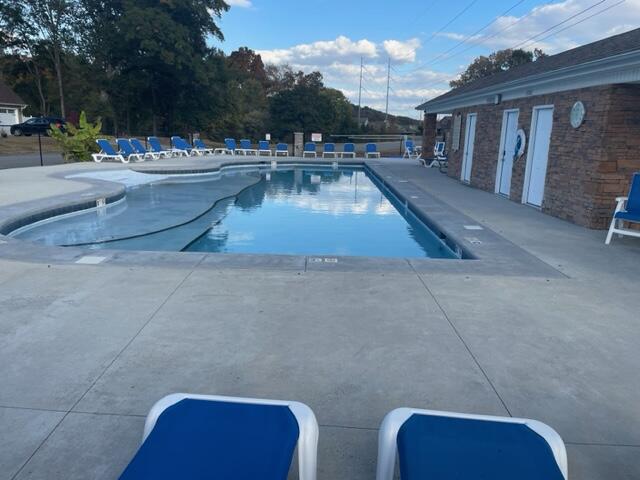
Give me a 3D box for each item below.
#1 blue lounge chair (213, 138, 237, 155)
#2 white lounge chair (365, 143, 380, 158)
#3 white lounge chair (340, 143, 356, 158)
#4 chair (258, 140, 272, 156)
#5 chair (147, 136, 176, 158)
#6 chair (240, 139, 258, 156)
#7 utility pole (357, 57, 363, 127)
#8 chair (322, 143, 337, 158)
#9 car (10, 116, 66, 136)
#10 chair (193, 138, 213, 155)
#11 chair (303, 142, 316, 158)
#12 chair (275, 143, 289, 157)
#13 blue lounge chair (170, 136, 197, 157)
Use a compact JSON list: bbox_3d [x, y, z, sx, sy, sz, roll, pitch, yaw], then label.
[{"bbox_3d":[-4.578,-4.821,25.156,0.700,0.800,1.850,-7,15,-31],"label":"blue lounge chair"},{"bbox_3d":[2.868,-4.834,26.148,0.700,0.760,1.850,2,13,0],"label":"white lounge chair"},{"bbox_3d":[1.563,-4.799,25.847,0.700,0.760,1.850,2,13,3],"label":"white lounge chair"},{"bbox_3d":[-3.238,-5.330,27.926,0.690,0.817,1.940,0,13,-9],"label":"chair"},{"bbox_3d":[-8.097,-4.819,24.884,1.940,0.927,0.690,10,15,32],"label":"chair"},{"bbox_3d":[-4.245,-5.454,28.264,0.690,0.856,1.940,-3,14,-19],"label":"chair"},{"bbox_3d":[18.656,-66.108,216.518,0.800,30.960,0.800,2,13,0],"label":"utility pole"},{"bbox_3d":[0.530,-4.780,25.648,0.700,0.760,1.850,2,13,0],"label":"chair"},{"bbox_3d":[-27.494,-11.097,47.000,4.650,1.730,1.850,-2,13,-14],"label":"car"},{"bbox_3d":[-6.710,-5.372,27.695,1.940,0.824,0.690,12,16,38],"label":"chair"},{"bbox_3d":[-0.484,-4.756,25.449,0.700,0.750,1.850,2,13,0],"label":"chair"},{"bbox_3d":[-2.199,-5.254,27.948,0.690,0.711,1.940,1,13,-4],"label":"chair"},{"bbox_3d":[-7.228,-4.980,25.705,1.940,0.919,0.690,11,16,36],"label":"blue lounge chair"}]

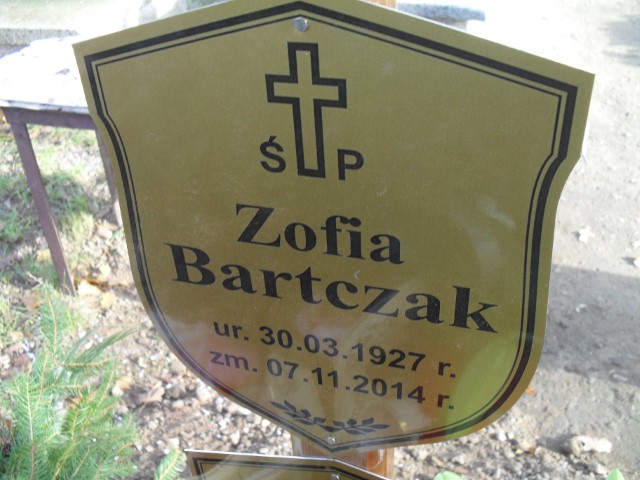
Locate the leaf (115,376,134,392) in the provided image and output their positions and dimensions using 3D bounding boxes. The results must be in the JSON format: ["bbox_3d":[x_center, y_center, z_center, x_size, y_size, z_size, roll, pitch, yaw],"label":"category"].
[{"bbox_3d":[-0.425,0.315,1.412,0.043,0.017,0.037,-4,34,0],"label":"leaf"}]

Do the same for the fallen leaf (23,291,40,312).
[{"bbox_3d":[-0.742,0.157,1.667,0.035,0.030,0.071,-4,34,0],"label":"fallen leaf"}]

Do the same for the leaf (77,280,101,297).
[{"bbox_3d":[-0.608,0.128,1.706,0.061,0.020,0.054,-4,34,0],"label":"leaf"}]

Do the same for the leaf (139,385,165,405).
[{"bbox_3d":[-0.359,0.327,1.382,0.058,0.022,0.051,-4,34,0],"label":"leaf"}]

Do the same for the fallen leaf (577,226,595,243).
[{"bbox_3d":[0.738,-0.016,1.793,0.044,0.024,0.065,-4,34,0],"label":"fallen leaf"}]

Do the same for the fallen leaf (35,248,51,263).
[{"bbox_3d":[-0.790,0.044,1.849,0.039,0.020,0.055,-4,34,0],"label":"fallen leaf"}]

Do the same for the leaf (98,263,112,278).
[{"bbox_3d":[-0.587,0.084,1.768,0.031,0.022,0.057,-4,34,0],"label":"leaf"}]

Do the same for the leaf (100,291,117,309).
[{"bbox_3d":[-0.543,0.153,1.662,0.040,0.020,0.059,-4,34,0],"label":"leaf"}]

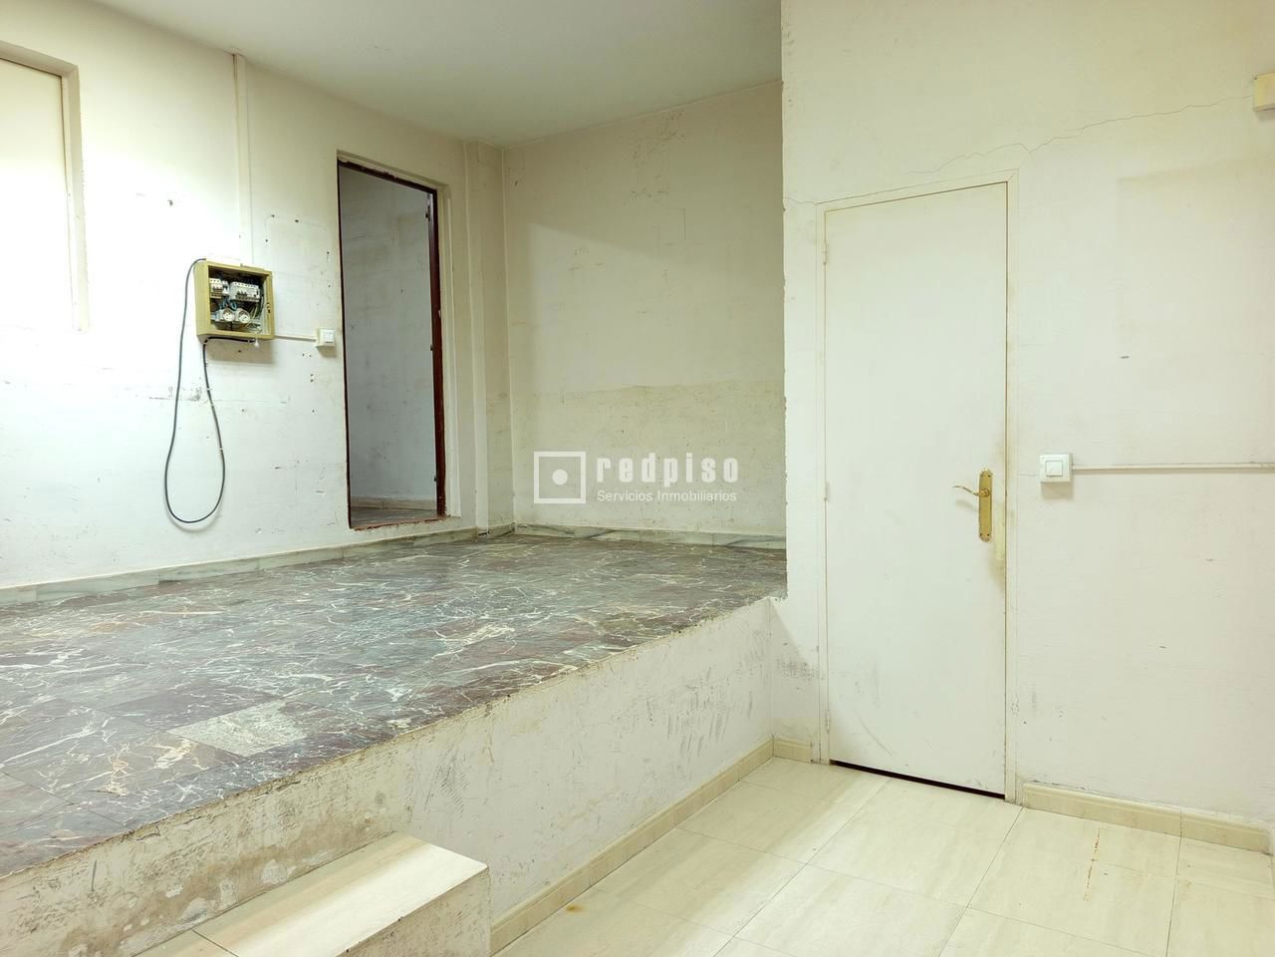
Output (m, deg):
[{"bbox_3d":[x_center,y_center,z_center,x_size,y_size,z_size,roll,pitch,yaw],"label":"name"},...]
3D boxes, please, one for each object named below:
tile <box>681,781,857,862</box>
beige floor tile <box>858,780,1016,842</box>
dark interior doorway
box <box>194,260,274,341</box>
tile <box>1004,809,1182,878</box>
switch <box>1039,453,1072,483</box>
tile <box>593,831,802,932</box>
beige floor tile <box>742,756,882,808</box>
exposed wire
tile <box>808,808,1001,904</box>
[{"bbox_3d":[0.430,1.115,2.891,0.452,0.012,0.449,1,3,34],"label":"tile"},{"bbox_3d":[1.014,1.099,2.942,0.448,0.010,0.308,1,2,34],"label":"beige floor tile"},{"bbox_3d":[-1.442,-0.741,5.167,0.100,2.020,0.725,1,3,36],"label":"dark interior doorway"},{"bbox_3d":[-1.947,-0.851,4.286,0.110,0.338,0.340,1,3,36],"label":"box"},{"bbox_3d":[1.391,1.106,2.698,0.446,0.012,0.306,1,3,34],"label":"tile"},{"bbox_3d":[1.337,-0.033,2.829,0.085,0.087,0.040,1,3,34],"label":"switch"},{"bbox_3d":[0.178,1.137,2.519,0.452,0.012,0.449,1,3,34],"label":"tile"},{"bbox_3d":[0.641,1.097,3.204,0.452,0.012,0.306,1,3,34],"label":"beige floor tile"},{"bbox_3d":[-2.073,-0.412,4.123,0.080,1.250,0.290,1,3,36],"label":"exposed wire"},{"bbox_3d":[0.806,1.120,2.637,0.455,0.012,0.449,1,3,34],"label":"tile"}]

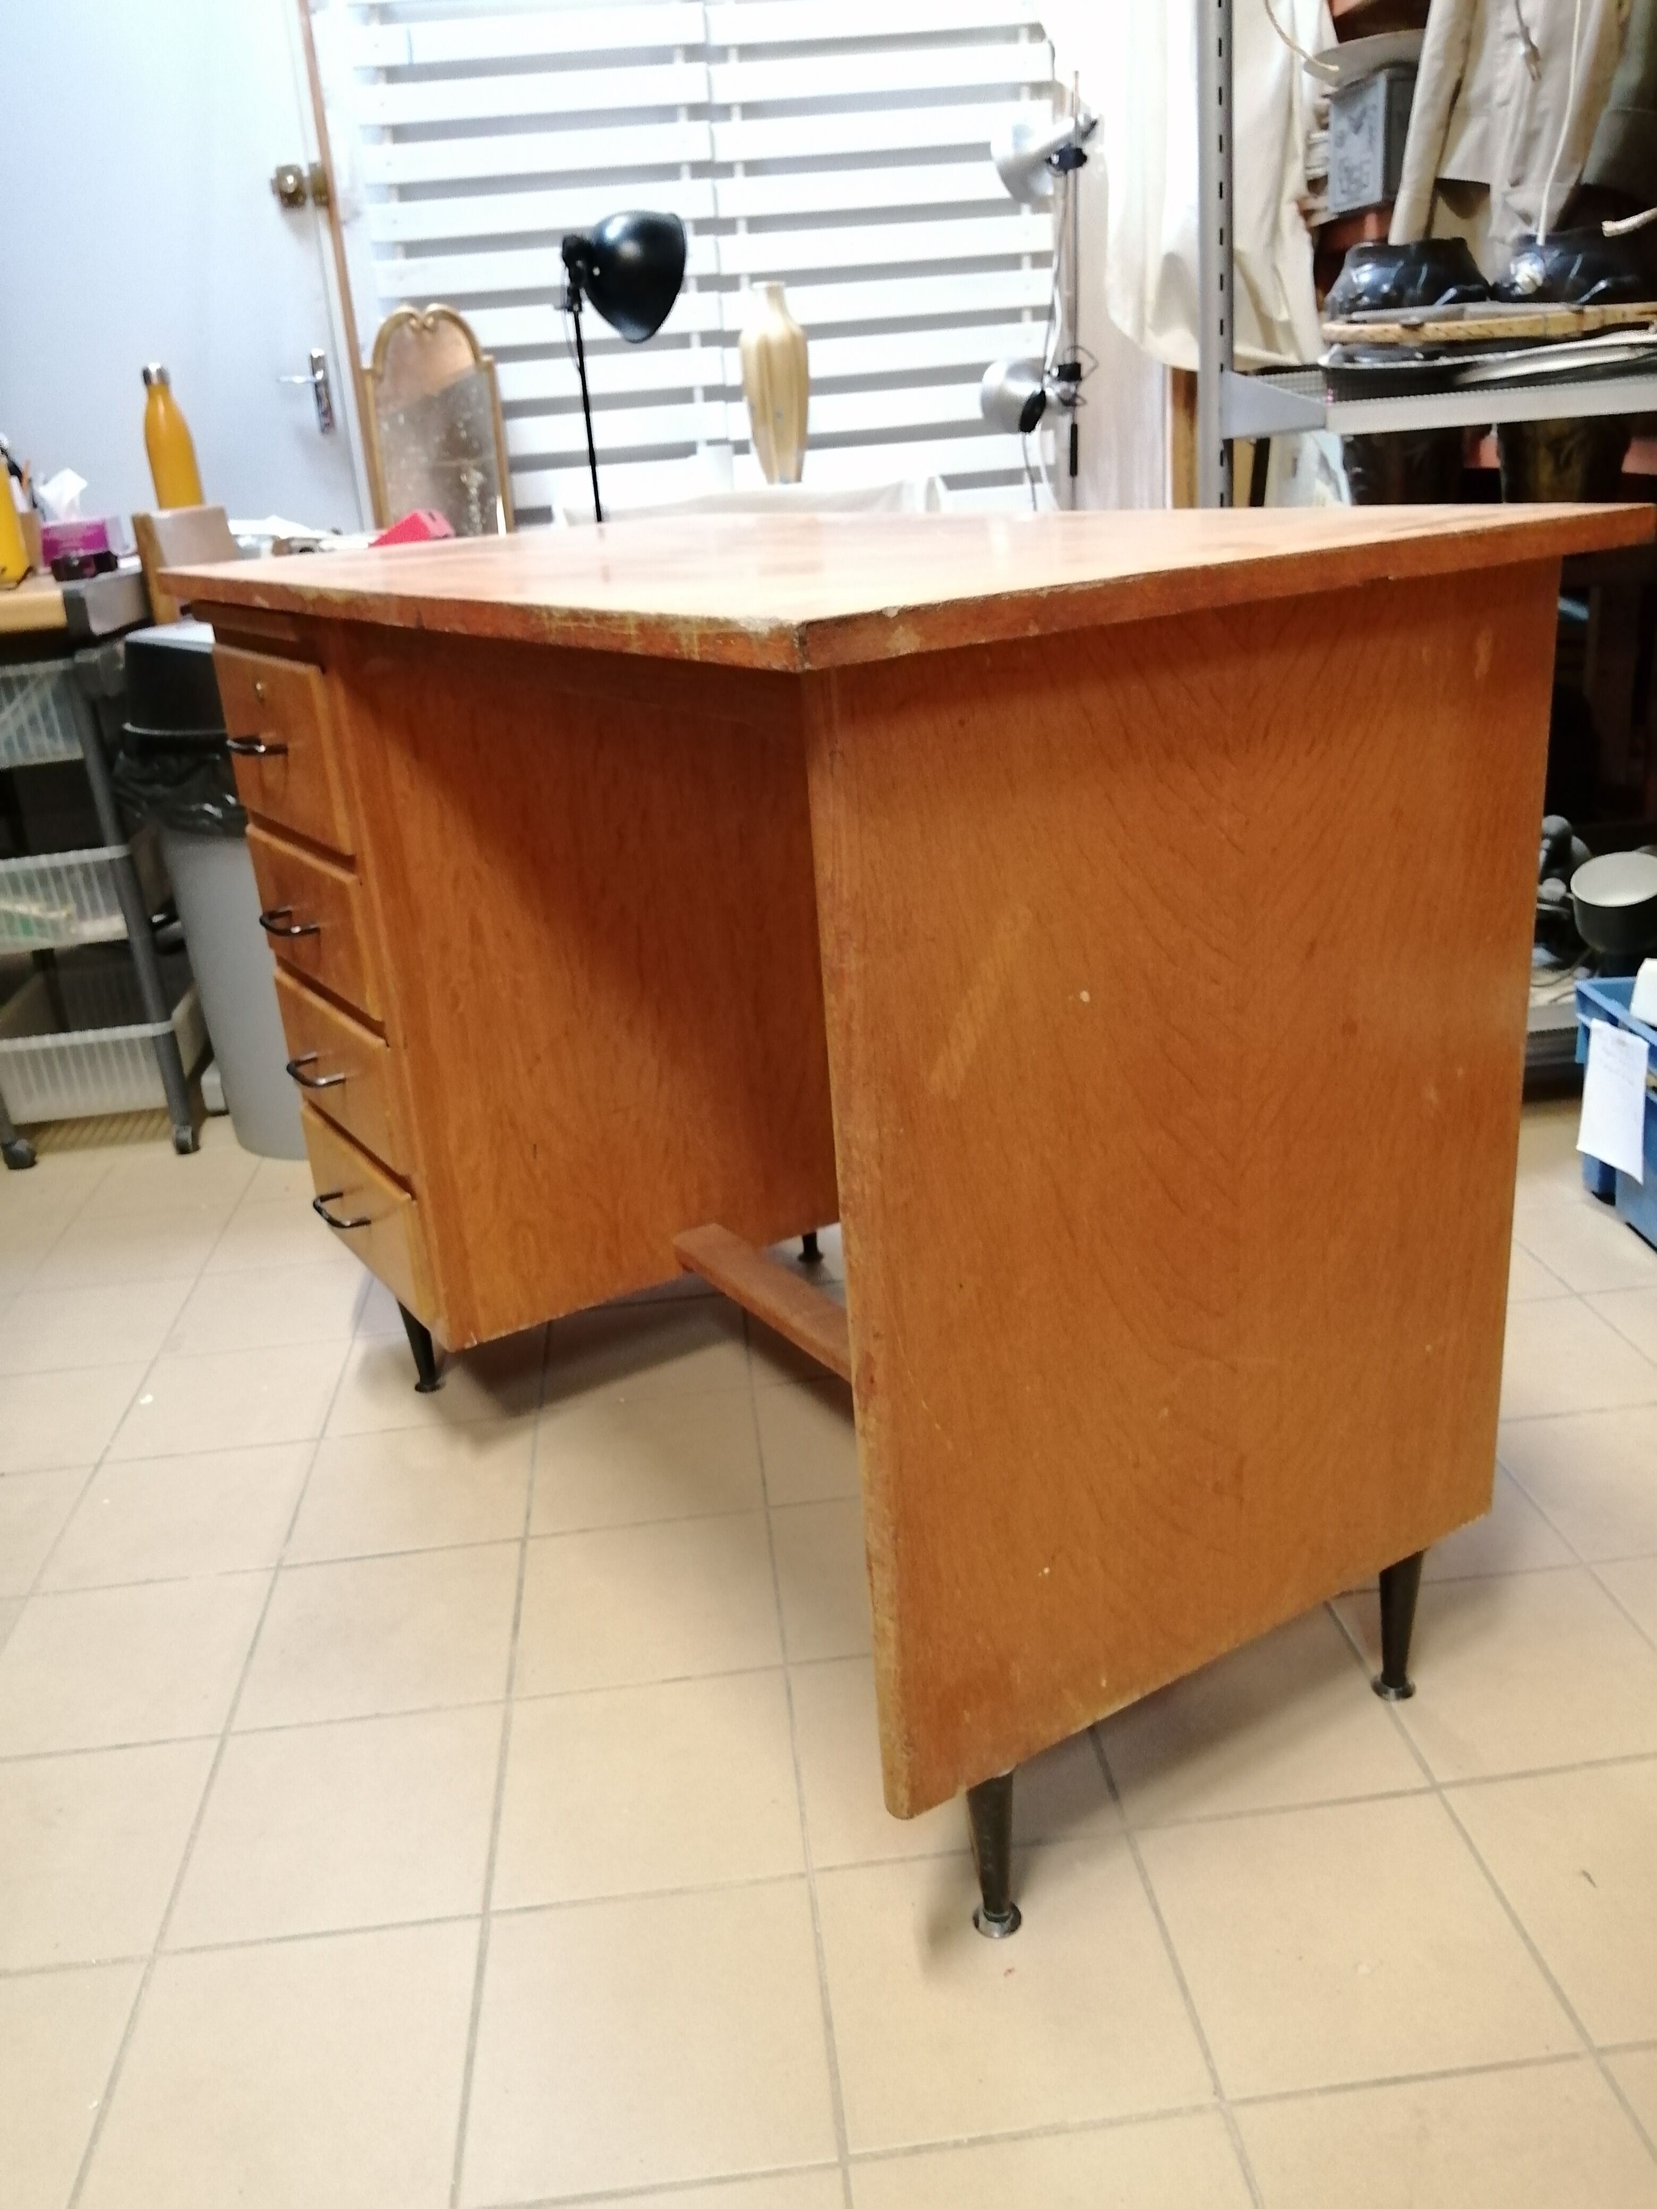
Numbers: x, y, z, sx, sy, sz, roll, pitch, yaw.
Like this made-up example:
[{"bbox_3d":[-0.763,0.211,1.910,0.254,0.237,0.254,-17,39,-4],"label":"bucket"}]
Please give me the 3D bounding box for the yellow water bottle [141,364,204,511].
[{"bbox_3d":[-1.013,-0.997,2.580,0.067,0.270,0.067,-6,22,-4],"label":"yellow water bottle"}]

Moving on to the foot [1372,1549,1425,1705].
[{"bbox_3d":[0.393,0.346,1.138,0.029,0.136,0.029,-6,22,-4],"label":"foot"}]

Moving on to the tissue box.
[{"bbox_3d":[-1.140,-0.858,2.546,0.100,0.074,0.100,-6,22,-4],"label":"tissue box"}]

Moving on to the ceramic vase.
[{"bbox_3d":[-0.089,-1.236,2.858,0.112,0.315,0.112,-6,22,-4],"label":"ceramic vase"}]

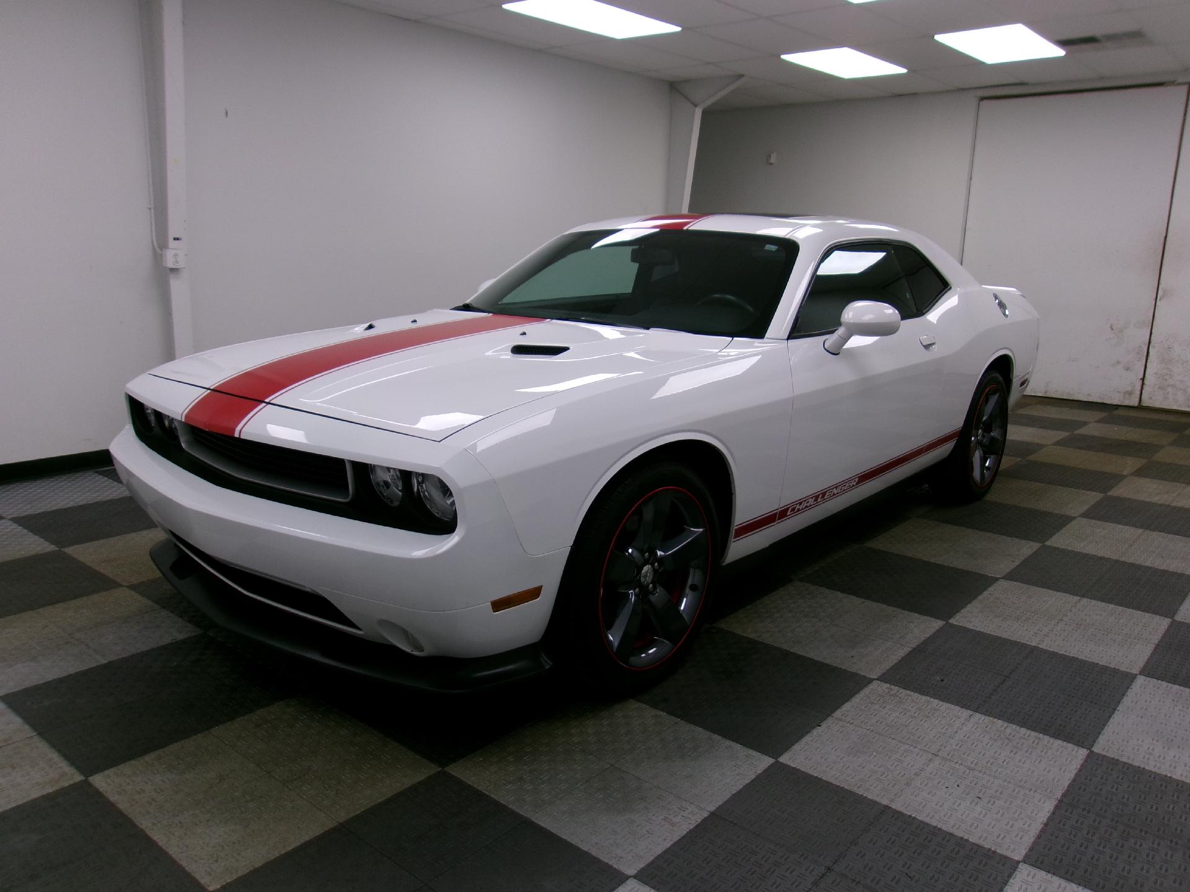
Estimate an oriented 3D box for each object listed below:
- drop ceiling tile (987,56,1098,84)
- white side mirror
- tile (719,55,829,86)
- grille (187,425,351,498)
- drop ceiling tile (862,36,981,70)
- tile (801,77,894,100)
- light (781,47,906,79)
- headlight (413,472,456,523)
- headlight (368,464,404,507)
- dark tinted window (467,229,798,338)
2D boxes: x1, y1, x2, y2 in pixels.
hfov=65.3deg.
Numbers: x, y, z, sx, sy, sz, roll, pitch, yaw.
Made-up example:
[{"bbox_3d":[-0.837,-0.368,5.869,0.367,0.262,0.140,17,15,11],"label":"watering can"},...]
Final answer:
[{"bbox_3d":[3.699,-3.105,7.626,0.600,0.025,1.120,11,16,39],"label":"drop ceiling tile"},{"bbox_3d":[0.982,-0.441,3.411,0.220,0.180,0.160,12,16,39],"label":"white side mirror"},{"bbox_3d":[1.591,-3.209,7.927,0.605,0.020,1.214,12,16,39],"label":"tile"},{"bbox_3d":[-0.987,0.021,2.642,0.910,0.145,0.120,11,16,39],"label":"grille"},{"bbox_3d":[2.513,-3.021,7.163,0.600,0.020,1.210,12,16,39],"label":"drop ceiling tile"},{"bbox_3d":[2.336,-3.381,8.774,0.605,0.020,1.056,12,16,39],"label":"tile"},{"bbox_3d":[2.053,-3.139,7.535,0.605,0.070,1.214,12,16,39],"label":"light"},{"bbox_3d":[-0.384,0.106,2.301,0.165,0.165,0.100,12,16,39],"label":"headlight"},{"bbox_3d":[-0.502,0.087,2.368,0.145,0.137,0.085,11,16,39],"label":"headlight"},{"bbox_3d":[0.098,-0.675,3.815,1.520,0.140,0.770,12,48,39],"label":"dark tinted window"}]

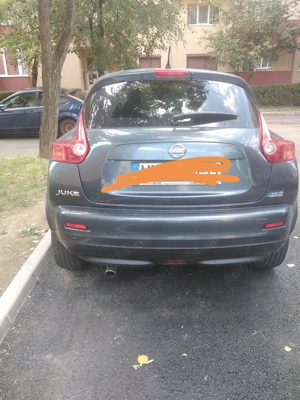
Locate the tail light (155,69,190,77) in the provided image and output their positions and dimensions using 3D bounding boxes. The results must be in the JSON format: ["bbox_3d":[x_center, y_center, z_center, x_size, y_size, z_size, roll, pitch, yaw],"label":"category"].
[{"bbox_3d":[0.143,-0.821,1.954,0.235,0.045,0.050,0,17,0],"label":"tail light"}]

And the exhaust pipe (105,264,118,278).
[{"bbox_3d":[-0.257,0.463,2.007,0.068,0.068,0.130,0,17,0],"label":"exhaust pipe"}]

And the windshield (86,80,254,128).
[{"bbox_3d":[0.149,-0.615,1.933,1.120,0.420,0.100,0,-23,0],"label":"windshield"}]

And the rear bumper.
[{"bbox_3d":[0.155,0.206,1.899,1.600,0.390,0.360,0,17,0],"label":"rear bumper"}]

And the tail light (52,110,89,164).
[{"bbox_3d":[-0.484,-0.397,1.881,0.270,0.310,0.300,0,17,0],"label":"tail light"}]

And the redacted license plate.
[{"bbox_3d":[0.155,-0.154,1.741,0.525,0.120,0.020,0,11,0],"label":"redacted license plate"}]

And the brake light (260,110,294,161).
[{"bbox_3d":[0.786,-0.406,1.887,0.270,0.310,0.300,0,17,0],"label":"brake light"}]

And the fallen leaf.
[{"bbox_3d":[-0.034,0.843,1.585,0.055,0.012,0.065,0,17,0],"label":"fallen leaf"}]

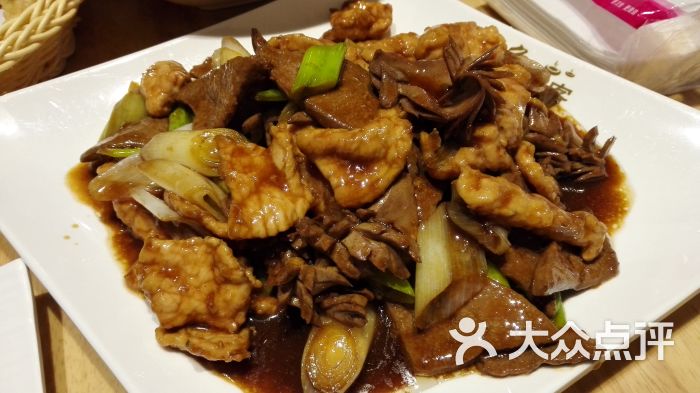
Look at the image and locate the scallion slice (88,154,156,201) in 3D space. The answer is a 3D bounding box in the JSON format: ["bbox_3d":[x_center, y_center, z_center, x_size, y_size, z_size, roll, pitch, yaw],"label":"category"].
[{"bbox_3d":[-0.116,-0.010,0.265,0.035,0.011,0.017,-29,62,-18],"label":"scallion slice"}]

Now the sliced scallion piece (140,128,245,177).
[{"bbox_3d":[-0.082,-0.023,0.270,0.049,0.016,0.019,7,57,4],"label":"sliced scallion piece"}]

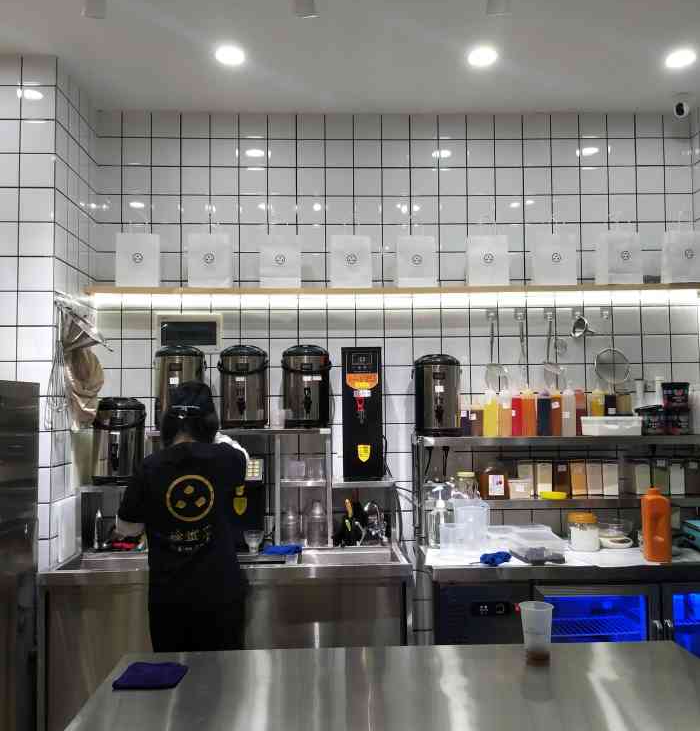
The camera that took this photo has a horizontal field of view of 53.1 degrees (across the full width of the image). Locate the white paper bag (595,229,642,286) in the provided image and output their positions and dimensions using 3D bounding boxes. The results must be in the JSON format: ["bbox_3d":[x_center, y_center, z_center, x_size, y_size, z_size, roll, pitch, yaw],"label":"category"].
[{"bbox_3d":[1.407,-0.556,3.677,0.205,0.273,0.105,1,-4,-20],"label":"white paper bag"}]

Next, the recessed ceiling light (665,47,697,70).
[{"bbox_3d":[1.502,-1.403,3.185,0.130,0.030,0.130,-1,-3,-2],"label":"recessed ceiling light"}]

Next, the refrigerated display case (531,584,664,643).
[{"bbox_3d":[1.059,1.261,3.302,0.547,0.600,0.600,-1,-3,-2],"label":"refrigerated display case"}]

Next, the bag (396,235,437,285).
[{"bbox_3d":[0.339,-0.526,3.591,0.203,0.276,0.100,-1,-3,-2],"label":"bag"}]

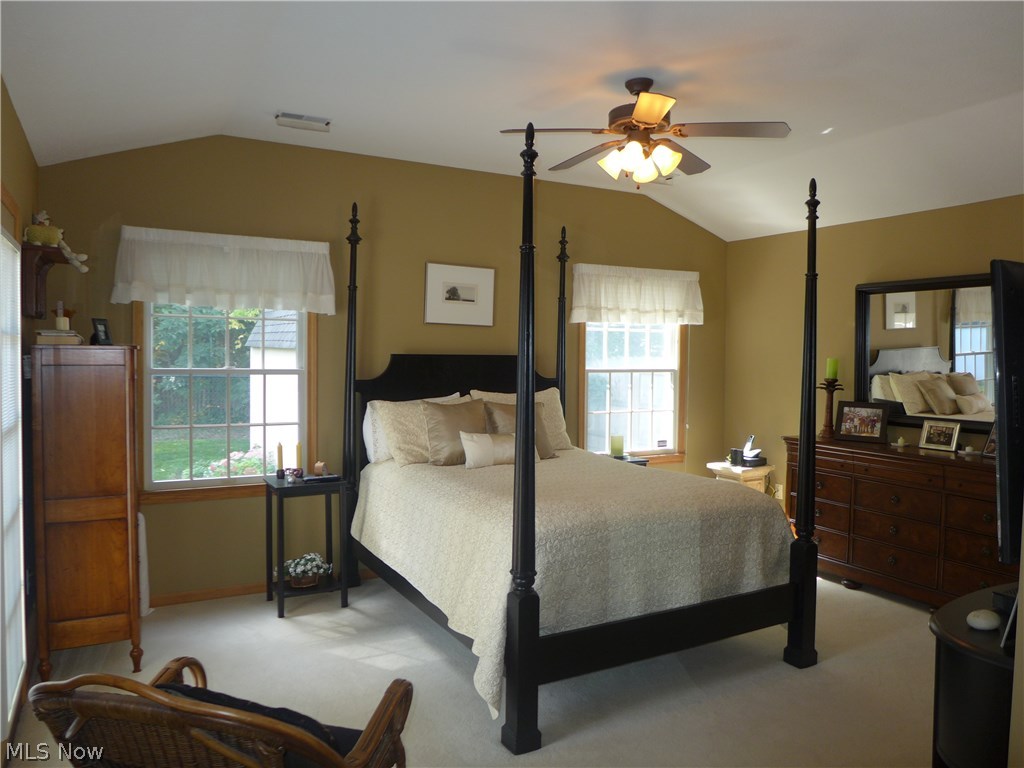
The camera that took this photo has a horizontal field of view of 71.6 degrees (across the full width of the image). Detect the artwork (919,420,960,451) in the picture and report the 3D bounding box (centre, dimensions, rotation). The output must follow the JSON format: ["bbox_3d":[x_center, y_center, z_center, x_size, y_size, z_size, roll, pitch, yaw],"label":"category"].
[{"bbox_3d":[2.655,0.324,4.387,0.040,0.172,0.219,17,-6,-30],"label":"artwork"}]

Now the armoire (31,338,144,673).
[{"bbox_3d":[-2.030,0.570,3.448,0.399,1.492,0.688,-1,3,-28],"label":"armoire"}]

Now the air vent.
[{"bbox_3d":[-1.134,-1.412,3.863,0.295,0.035,0.200,-1,3,-28],"label":"air vent"}]

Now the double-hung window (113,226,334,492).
[{"bbox_3d":[-1.653,-0.128,4.171,1.160,1.470,0.130,-1,3,-28],"label":"double-hung window"}]

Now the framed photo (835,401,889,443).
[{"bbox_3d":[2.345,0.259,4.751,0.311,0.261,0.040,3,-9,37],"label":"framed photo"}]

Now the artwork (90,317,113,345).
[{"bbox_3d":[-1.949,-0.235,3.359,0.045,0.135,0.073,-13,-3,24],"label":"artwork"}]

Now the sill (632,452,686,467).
[{"bbox_3d":[0.957,0.622,5.575,1.060,0.070,0.080,-1,3,-28],"label":"sill"}]

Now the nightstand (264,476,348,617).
[{"bbox_3d":[-1.193,0.930,4.150,0.411,0.730,0.321,-1,3,-28],"label":"nightstand"}]

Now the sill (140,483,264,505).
[{"bbox_3d":[-1.652,0.643,4.203,1.040,0.068,0.080,-1,3,-28],"label":"sill"}]

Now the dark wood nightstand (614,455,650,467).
[{"bbox_3d":[0.734,0.912,5.178,0.407,0.719,0.317,-1,3,-28],"label":"dark wood nightstand"}]

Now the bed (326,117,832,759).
[{"bbox_3d":[0.221,0.140,3.935,1.685,2.362,2.190,-1,3,-30],"label":"bed"}]

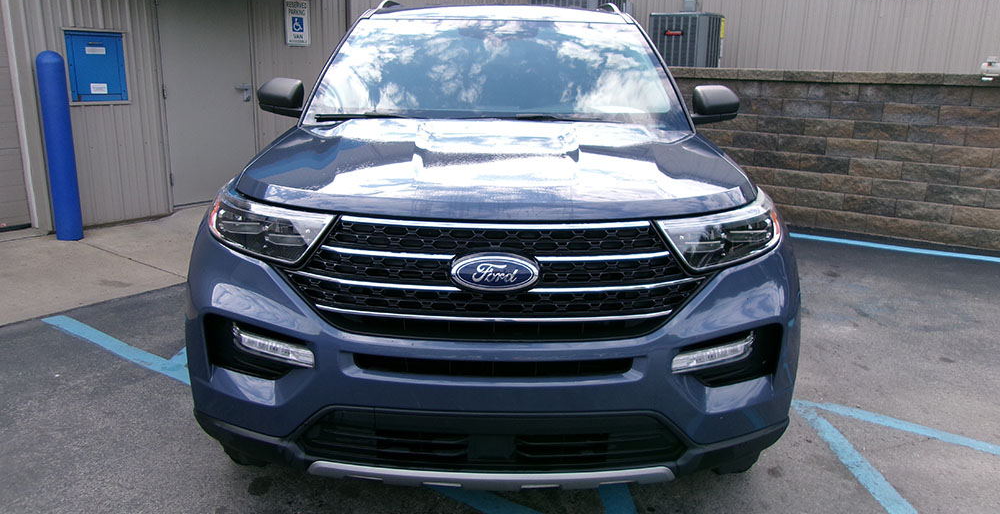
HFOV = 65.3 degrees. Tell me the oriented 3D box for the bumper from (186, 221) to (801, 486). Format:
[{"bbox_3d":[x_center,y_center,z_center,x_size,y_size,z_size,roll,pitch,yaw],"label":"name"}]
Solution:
[{"bbox_3d":[-0.014,0.253,2.329,1.980,0.770,0.480,1,14,0],"label":"bumper"}]

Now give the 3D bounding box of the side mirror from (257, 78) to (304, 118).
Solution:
[{"bbox_3d":[-1.014,-0.746,3.629,0.239,0.200,0.160,1,14,0],"label":"side mirror"}]

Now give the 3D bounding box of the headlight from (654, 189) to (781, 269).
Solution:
[{"bbox_3d":[0.665,-0.096,2.349,0.465,0.170,0.430,1,14,0],"label":"headlight"}]

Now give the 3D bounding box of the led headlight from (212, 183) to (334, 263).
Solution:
[{"bbox_3d":[-0.680,-0.119,2.347,0.465,0.170,0.430,1,14,0],"label":"led headlight"}]

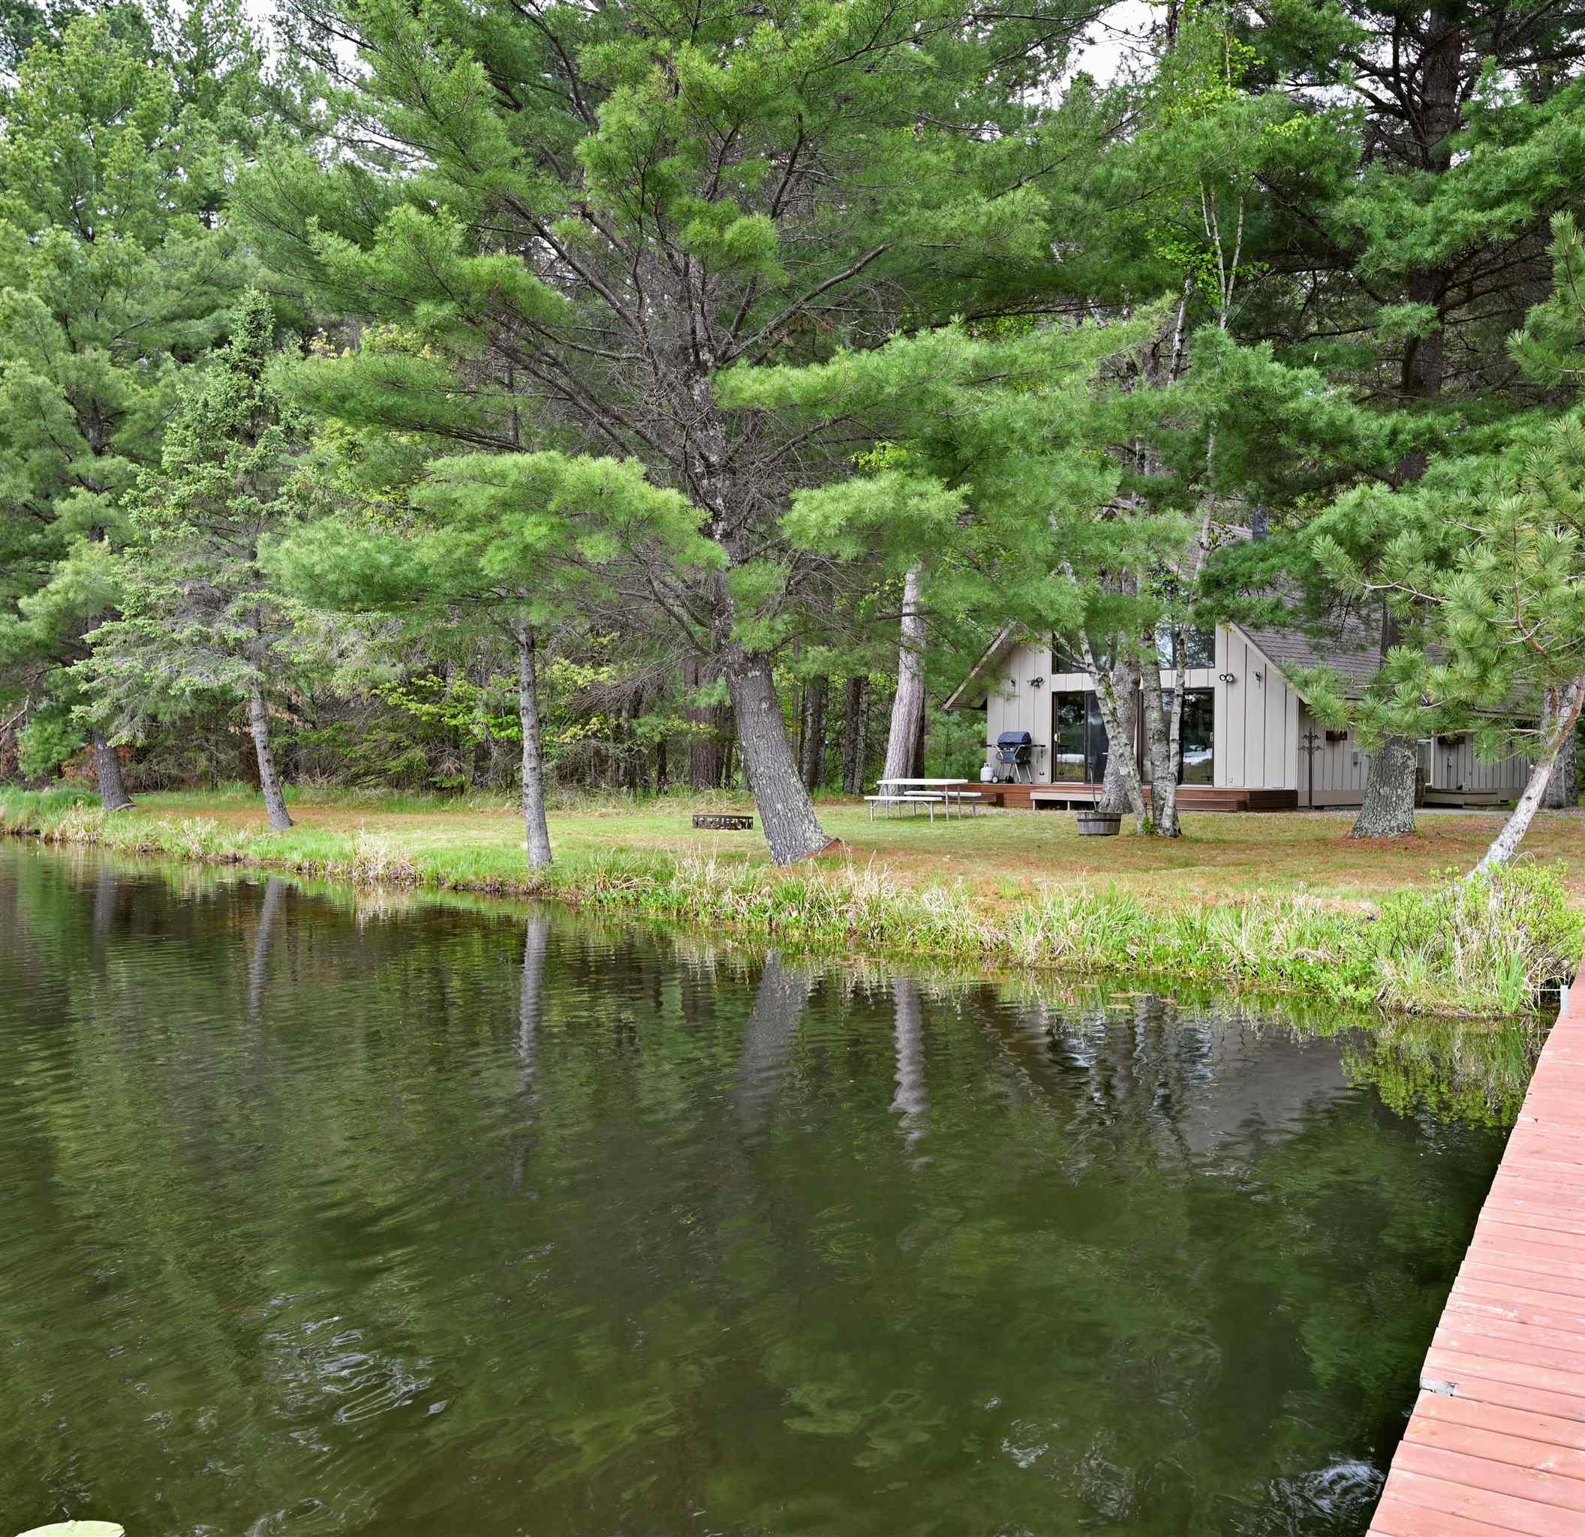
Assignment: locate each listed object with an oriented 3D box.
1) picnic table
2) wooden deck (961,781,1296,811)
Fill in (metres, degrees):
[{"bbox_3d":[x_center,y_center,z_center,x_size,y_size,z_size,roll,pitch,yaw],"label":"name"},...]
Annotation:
[{"bbox_3d":[2.559,0.619,30.000,1.800,0.750,1.440,1,0,42],"label":"picnic table"},{"bbox_3d":[6.446,0.600,31.623,7.250,0.450,2.200,1,0,42],"label":"wooden deck"}]

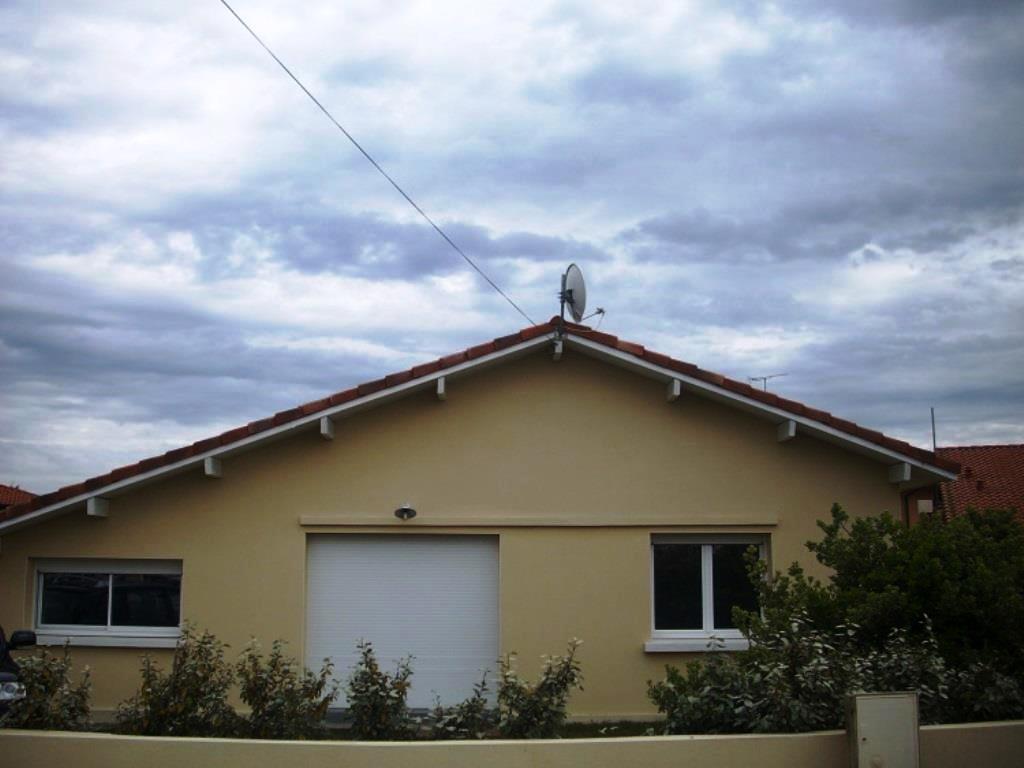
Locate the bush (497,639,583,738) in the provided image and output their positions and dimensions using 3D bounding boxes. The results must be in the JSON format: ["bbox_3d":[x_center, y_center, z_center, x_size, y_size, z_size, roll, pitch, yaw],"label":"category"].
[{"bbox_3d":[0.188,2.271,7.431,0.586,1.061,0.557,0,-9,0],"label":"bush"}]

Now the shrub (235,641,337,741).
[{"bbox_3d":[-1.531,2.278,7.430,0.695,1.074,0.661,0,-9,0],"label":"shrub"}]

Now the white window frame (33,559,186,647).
[{"bbox_3d":[-4.919,2.672,13.344,1.840,1.076,0.160,0,-9,0],"label":"white window frame"}]

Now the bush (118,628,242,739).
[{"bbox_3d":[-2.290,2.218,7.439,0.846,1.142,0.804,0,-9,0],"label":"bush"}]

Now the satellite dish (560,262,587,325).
[{"bbox_3d":[0.747,-1.119,13.508,0.250,0.786,0.680,4,-10,-21],"label":"satellite dish"}]

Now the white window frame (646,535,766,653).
[{"bbox_3d":[2.375,2.552,13.363,1.494,1.416,0.160,0,-9,0],"label":"white window frame"}]

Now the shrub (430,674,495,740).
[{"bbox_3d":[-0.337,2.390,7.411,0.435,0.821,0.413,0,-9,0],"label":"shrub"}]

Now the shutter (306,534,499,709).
[{"bbox_3d":[-1.341,2.896,13.408,2.375,2.086,0.100,0,-9,0],"label":"shutter"}]

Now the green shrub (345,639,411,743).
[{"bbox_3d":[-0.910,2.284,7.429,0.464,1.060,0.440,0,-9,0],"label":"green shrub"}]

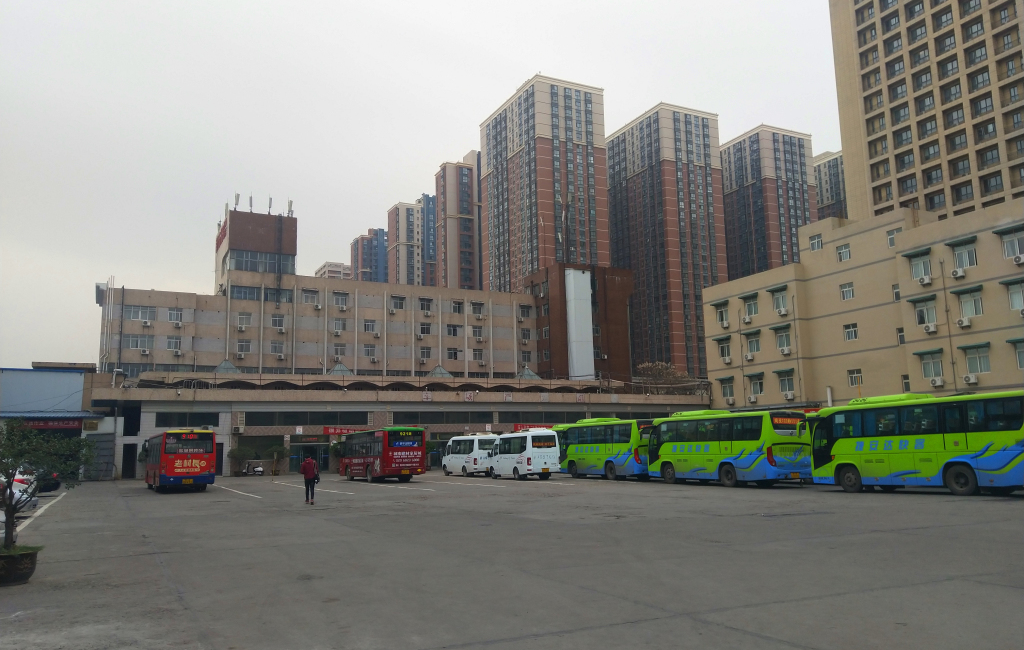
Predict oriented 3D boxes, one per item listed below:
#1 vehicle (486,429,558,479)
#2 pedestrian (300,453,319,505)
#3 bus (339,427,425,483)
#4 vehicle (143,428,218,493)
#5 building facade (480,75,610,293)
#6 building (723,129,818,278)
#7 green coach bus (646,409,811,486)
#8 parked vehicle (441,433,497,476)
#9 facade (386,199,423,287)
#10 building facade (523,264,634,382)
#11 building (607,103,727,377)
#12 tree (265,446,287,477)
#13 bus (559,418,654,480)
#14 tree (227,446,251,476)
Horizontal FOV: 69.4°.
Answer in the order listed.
[{"bbox_3d":[0.678,7.820,44.114,2.000,2.680,5.900,3,-10,-22],"label":"vehicle"},{"bbox_3d":[-7.059,5.408,25.921,0.560,1.710,0.380,1,-10,-14],"label":"pedestrian"},{"bbox_3d":[-8.354,8.233,46.483,2.500,3.070,10.200,3,-10,-26],"label":"bus"},{"bbox_3d":[-18.905,7.661,41.909,2.500,3.070,10.400,4,-10,-29],"label":"vehicle"},{"bbox_3d":[9.156,-14.447,206.948,21.430,97.290,34.640,3,-10,-27],"label":"building facade"},{"bbox_3d":[79.096,-9.560,237.526,20.000,98.000,34.500,4,-11,-27],"label":"building"},{"bbox_3d":[9.513,5.565,33.545,2.450,3.250,8.300,3,-10,-24],"label":"green coach bus"},{"bbox_3d":[-2.747,9.059,51.034,2.000,2.680,5.900,4,-11,-27],"label":"parked vehicle"},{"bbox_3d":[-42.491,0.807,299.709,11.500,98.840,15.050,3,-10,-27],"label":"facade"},{"bbox_3d":[10.198,5.643,108.626,12.600,26.640,10.200,3,-10,-27],"label":"building facade"},{"bbox_3d":[47.666,-13.028,223.293,21.630,97.770,28.420,3,-10,-26],"label":"building"},{"bbox_3d":[-19.532,11.325,61.858,2.000,2.500,2.000,-1,-10,0],"label":"tree"},{"bbox_3d":[5.646,7.095,42.140,2.450,3.250,8.300,3,-11,-25],"label":"bus"},{"bbox_3d":[-19.635,9.802,53.154,1.900,2.180,1.900,3,-10,-28],"label":"tree"}]

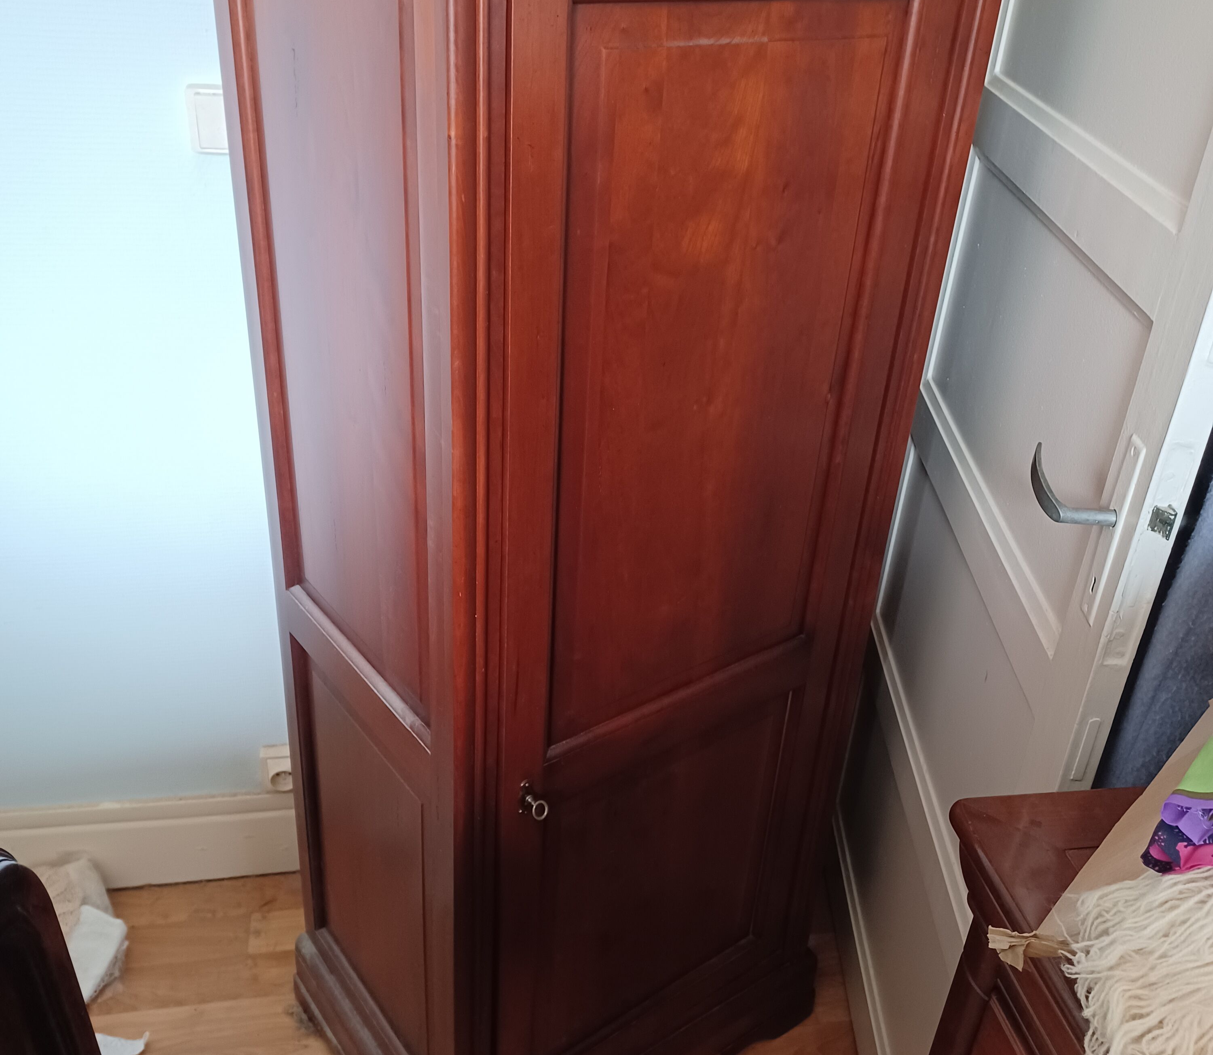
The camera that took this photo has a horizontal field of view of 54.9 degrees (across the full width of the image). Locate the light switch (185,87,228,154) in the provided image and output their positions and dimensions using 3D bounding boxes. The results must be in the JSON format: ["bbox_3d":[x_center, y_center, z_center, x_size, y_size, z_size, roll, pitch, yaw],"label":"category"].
[{"bbox_3d":[-0.480,-0.510,1.464,0.083,0.083,0.012,-3,31,-11],"label":"light switch"}]

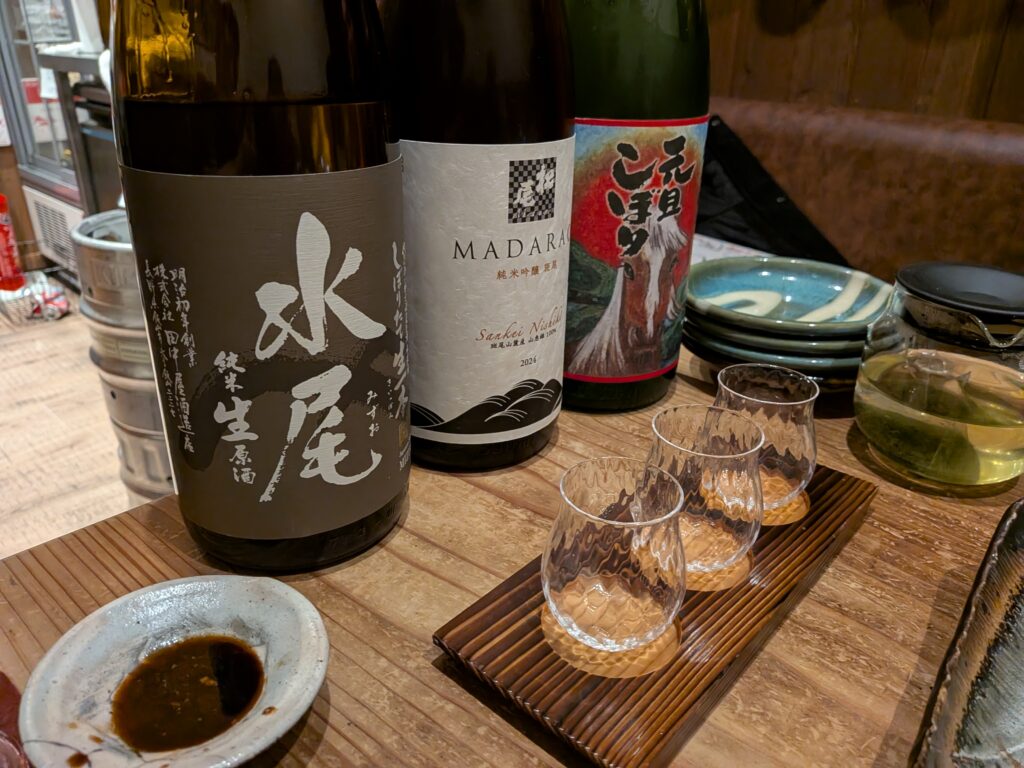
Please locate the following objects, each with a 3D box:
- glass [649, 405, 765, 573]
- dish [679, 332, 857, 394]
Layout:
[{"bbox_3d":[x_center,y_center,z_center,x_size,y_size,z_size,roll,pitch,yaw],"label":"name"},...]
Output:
[{"bbox_3d":[0.075,0.045,0.289,0.051,0.062,0.051,2,25,0],"label":"glass"},{"bbox_3d":[0.188,-0.021,0.510,0.141,0.026,0.141,1,25,-1],"label":"dish"}]

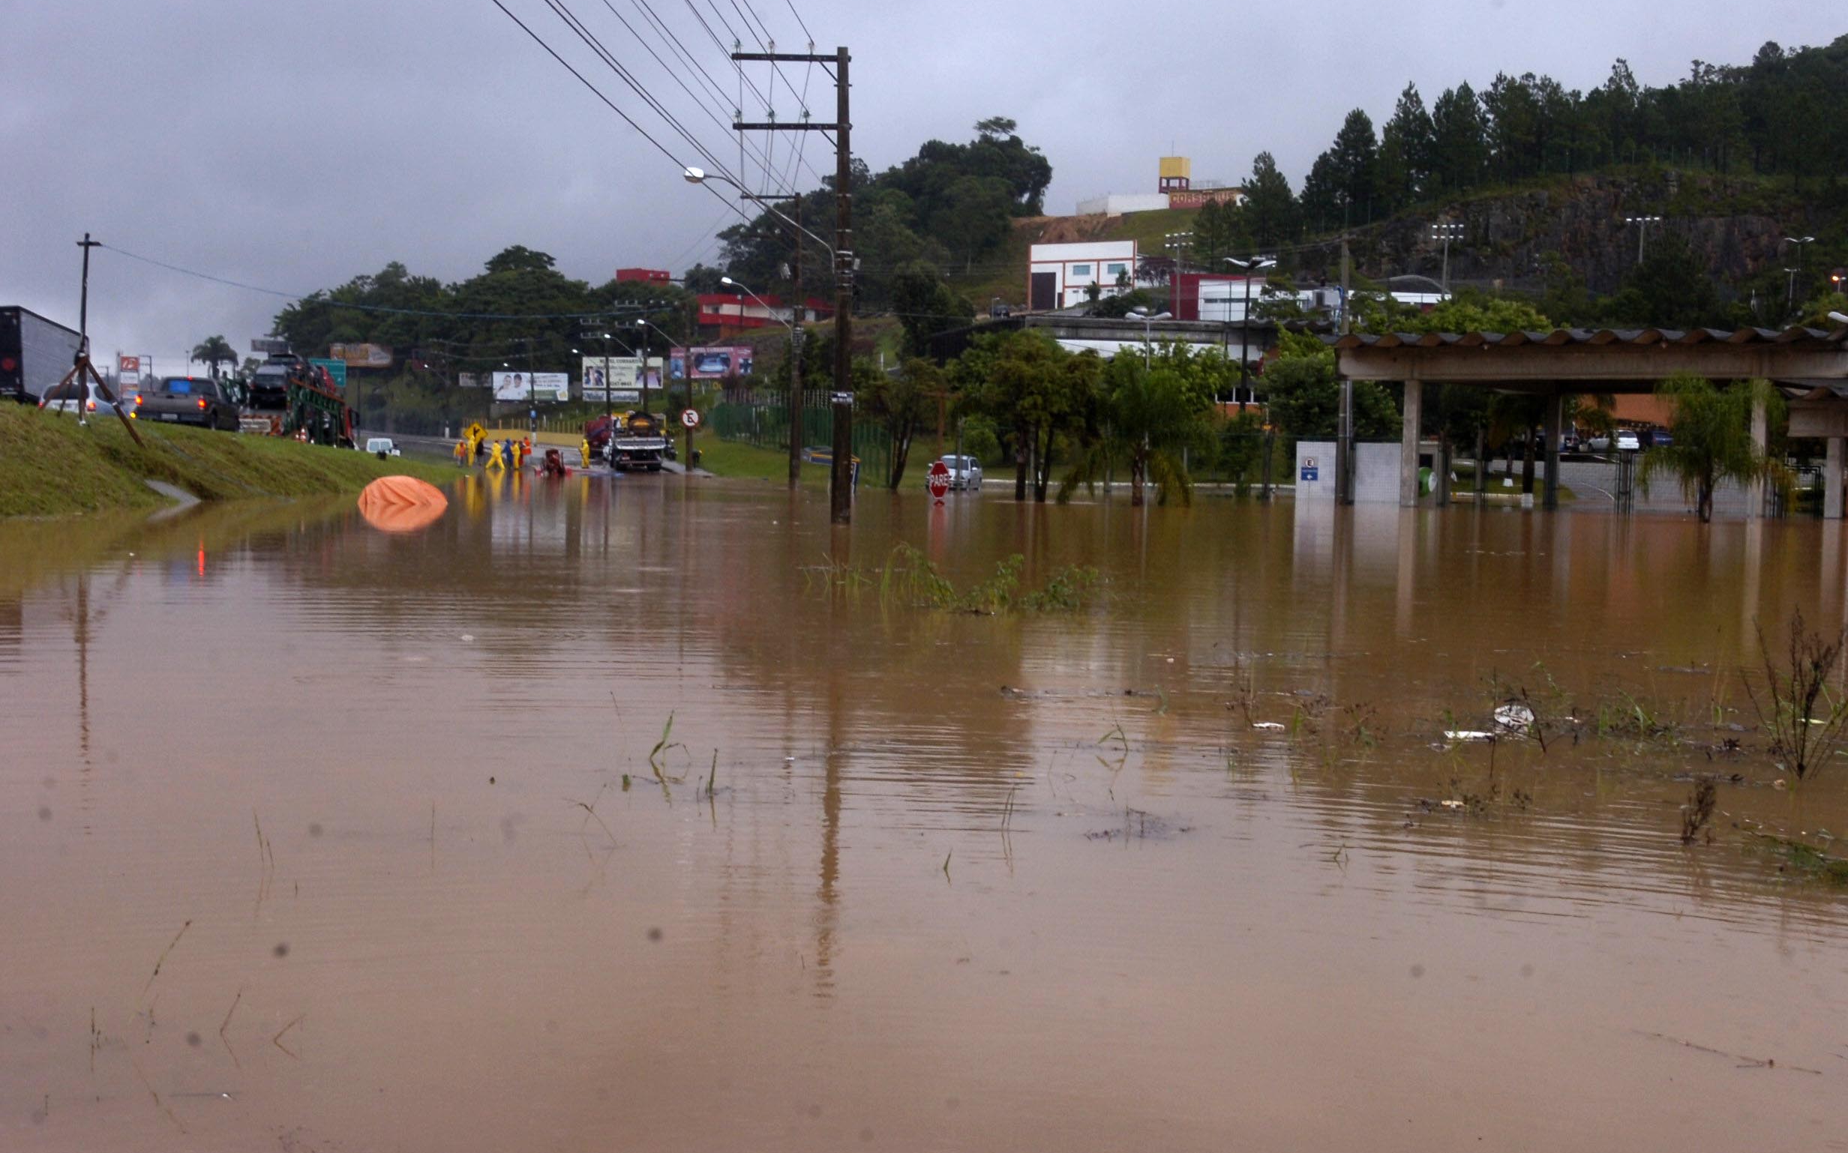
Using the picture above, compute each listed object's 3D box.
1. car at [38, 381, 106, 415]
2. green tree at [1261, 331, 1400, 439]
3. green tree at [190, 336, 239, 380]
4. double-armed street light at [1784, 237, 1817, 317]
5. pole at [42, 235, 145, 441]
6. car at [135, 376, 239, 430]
[{"bbox_3d":[-24.800,-4.900,69.500,1.680,1.500,4.100,2,1,-7],"label":"car"},{"bbox_3d":[16.386,-6.836,95.000,5.600,6.300,5.400,1,3,0],"label":"green tree"},{"bbox_3d":[-58.787,-16.061,195.000,4.100,7.800,4.100,1,3,0],"label":"green tree"},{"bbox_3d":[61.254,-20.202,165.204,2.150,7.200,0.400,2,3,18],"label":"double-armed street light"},{"bbox_3d":[-17.118,-4.886,48.500,2.050,4.400,1.800,1,3,-11],"label":"pole"},{"bbox_3d":[-20.100,-4.570,64.400,1.790,1.730,5.150,2,1,-7],"label":"car"}]

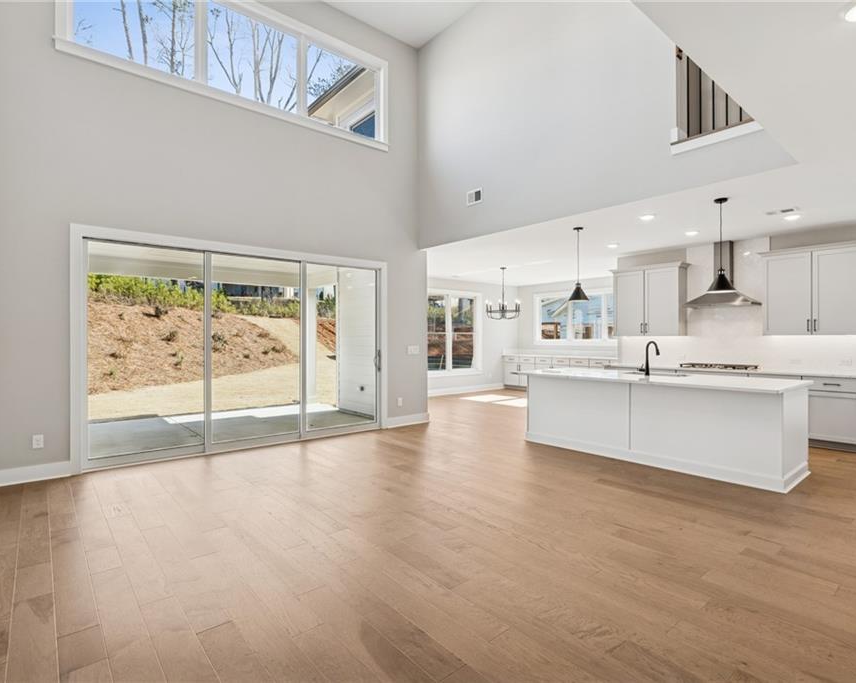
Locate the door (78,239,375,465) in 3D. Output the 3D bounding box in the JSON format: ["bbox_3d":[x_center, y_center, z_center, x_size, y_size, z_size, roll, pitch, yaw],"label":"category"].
[{"bbox_3d":[-2.106,0.128,5.718,3.580,2.390,0.120,0,1,-40],"label":"door"}]

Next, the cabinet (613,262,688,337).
[{"bbox_3d":[3.815,-0.679,7.874,0.370,1.190,1.150,0,0,-40],"label":"cabinet"}]

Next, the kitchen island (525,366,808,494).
[{"bbox_3d":[2.650,0.896,5.503,1.170,0.915,2.930,0,0,-40],"label":"kitchen island"}]

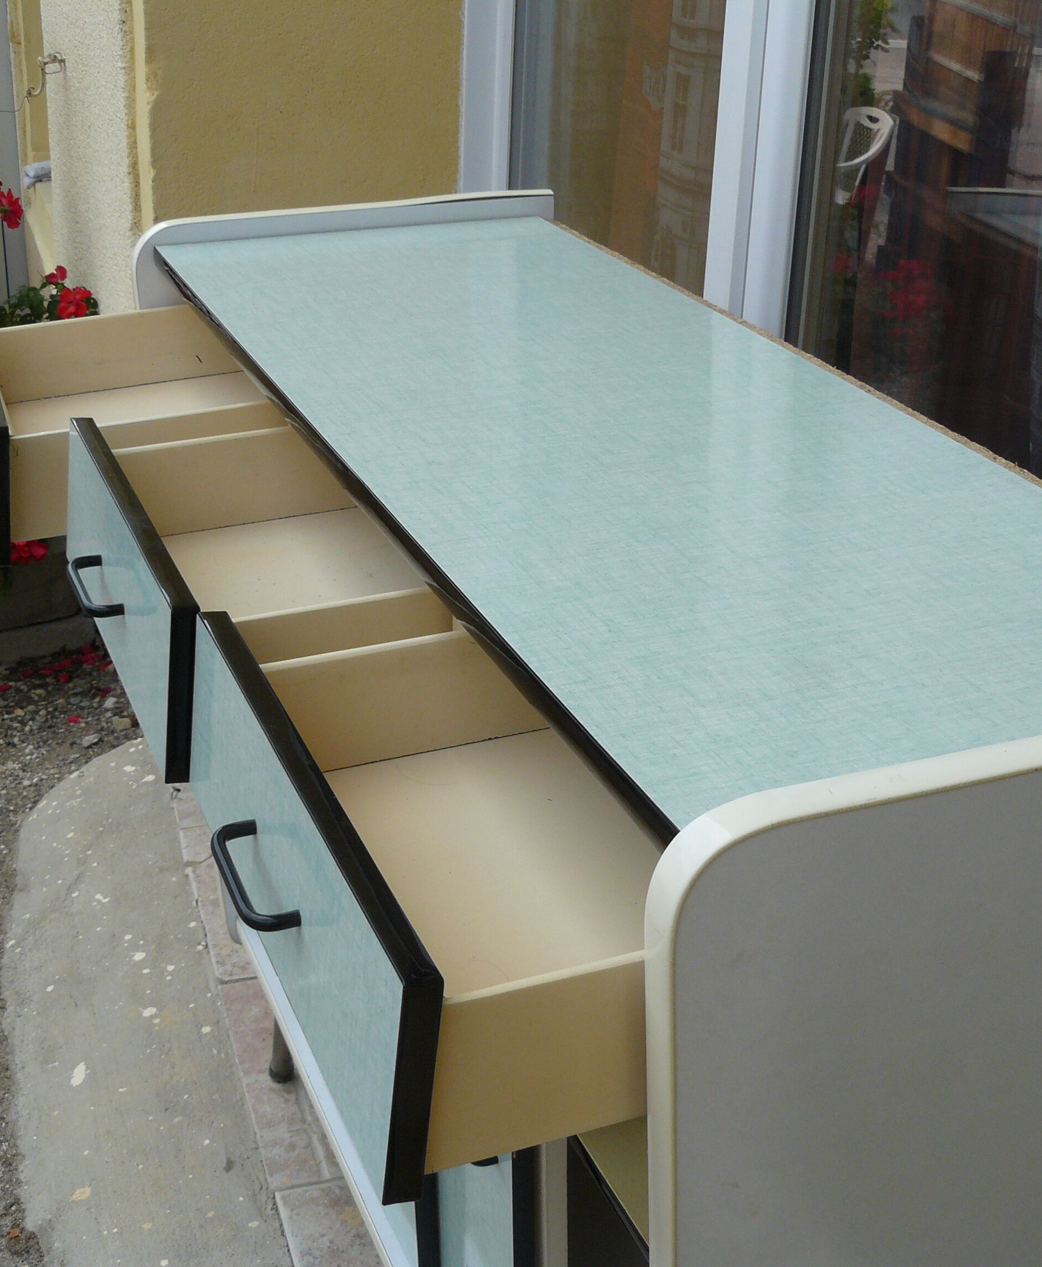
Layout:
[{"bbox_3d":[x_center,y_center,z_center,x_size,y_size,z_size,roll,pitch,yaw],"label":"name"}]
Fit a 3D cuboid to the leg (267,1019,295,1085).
[{"bbox_3d":[-0.277,0.472,2.067,0.030,0.125,0.030,-4,29,-22],"label":"leg"}]

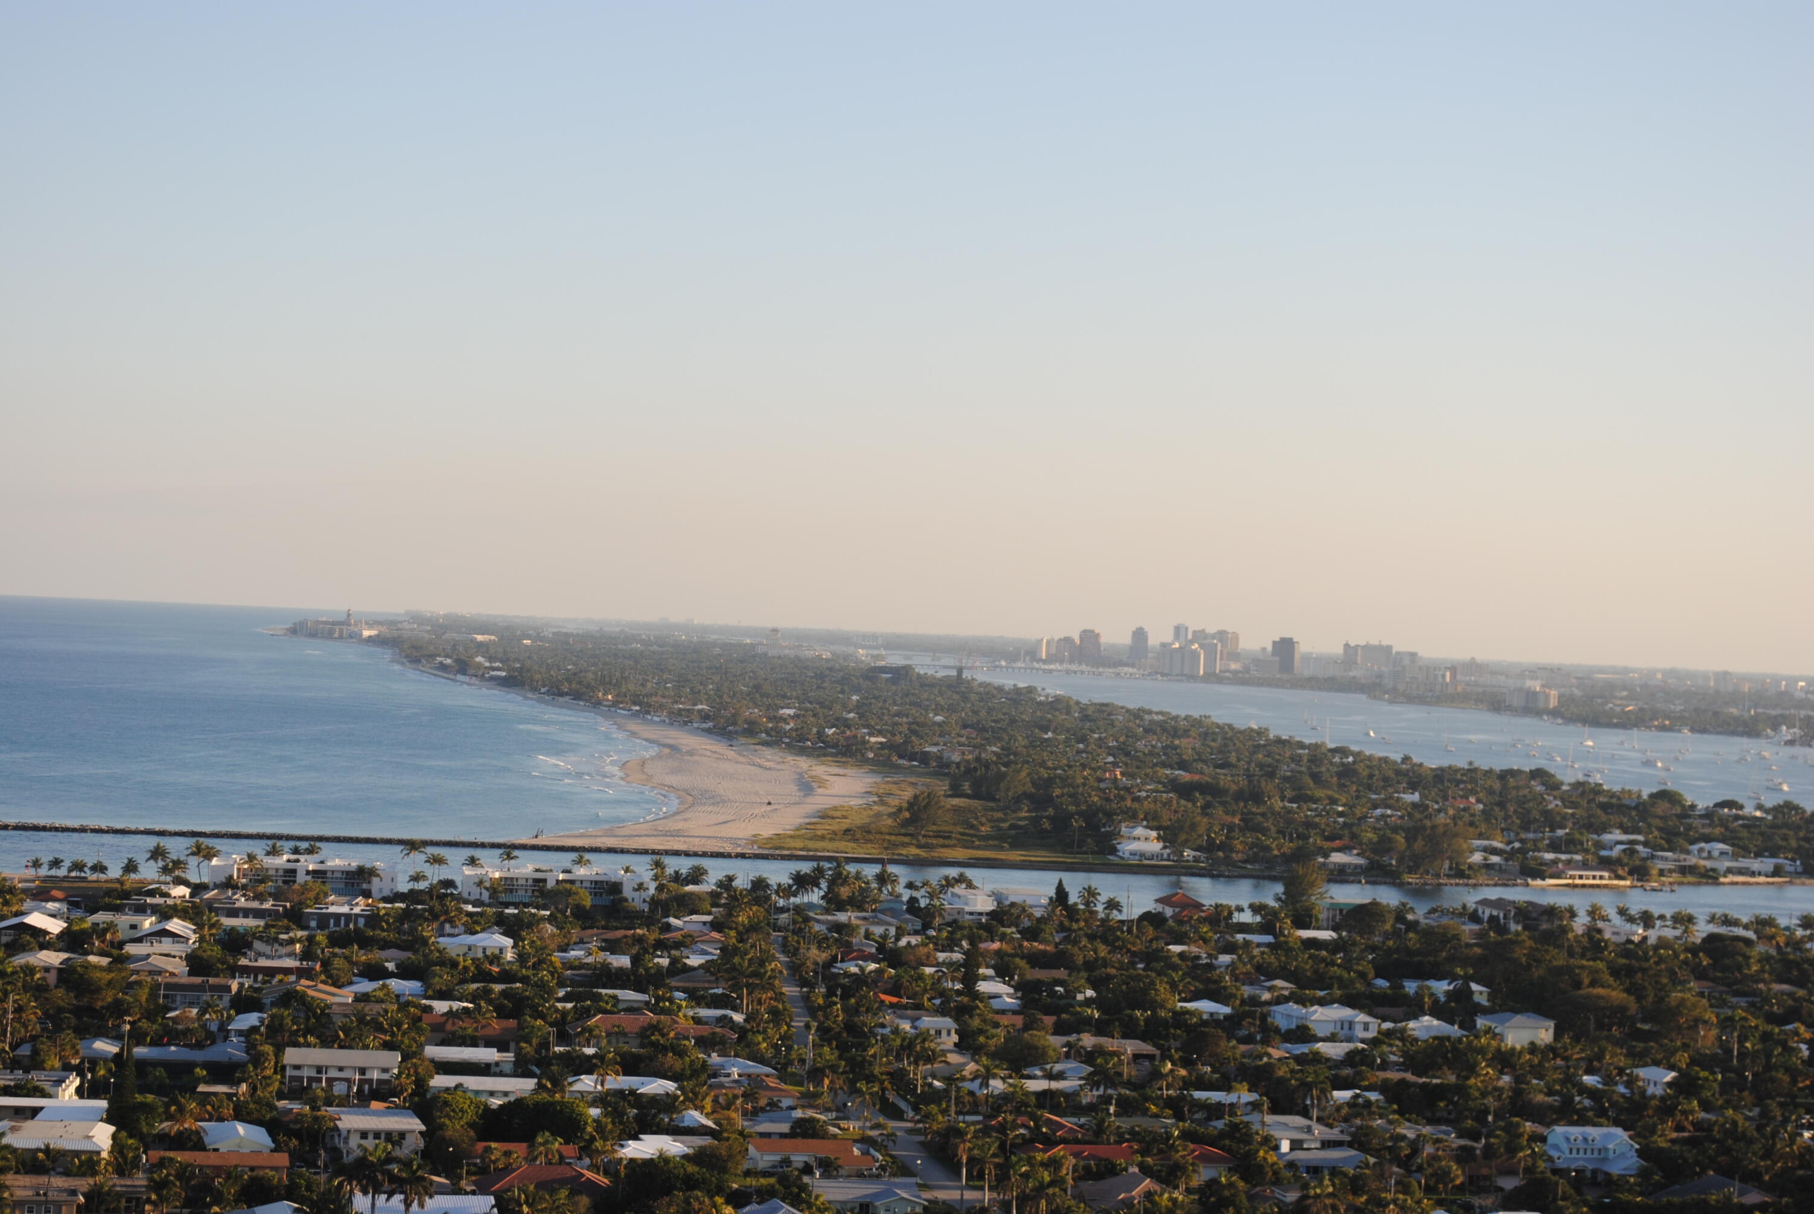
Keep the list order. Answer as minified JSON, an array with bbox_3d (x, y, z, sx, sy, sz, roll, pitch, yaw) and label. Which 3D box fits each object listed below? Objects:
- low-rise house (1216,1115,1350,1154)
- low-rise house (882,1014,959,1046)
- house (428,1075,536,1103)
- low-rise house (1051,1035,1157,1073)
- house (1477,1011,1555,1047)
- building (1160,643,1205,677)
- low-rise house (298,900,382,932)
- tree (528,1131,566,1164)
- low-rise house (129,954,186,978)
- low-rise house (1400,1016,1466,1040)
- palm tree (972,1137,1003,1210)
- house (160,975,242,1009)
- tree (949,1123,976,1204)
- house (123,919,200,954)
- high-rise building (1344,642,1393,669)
[{"bbox_3d":[63.340,89.270,697.820,19.500,6.200,15.000,3,0,-9],"label":"low-rise house"},{"bbox_3d":[2.010,86.400,837.820,15.500,7.000,11.000,3,0,-5],"label":"low-rise house"},{"bbox_3d":[-73.860,84.090,720.820,18.300,4.300,12.000,3,0,-4],"label":"house"},{"bbox_3d":[39.120,89.260,833.820,21.000,4.600,14.500,3,0,-5],"label":"low-rise house"},{"bbox_3d":[133.900,93.530,907.380,12.000,7.000,20.500,3,0,-8],"label":"house"},{"bbox_3d":[500.620,98.540,7512.690,74.000,62.000,24.000,3,0,15],"label":"building"},{"bbox_3d":[-148.220,82.170,1083.450,20.500,4.900,13.000,3,0,-5],"label":"low-rise house"},{"bbox_3d":[-53.280,81.260,611.000,5.200,7.600,5.200,3,0,-5],"label":"tree"},{"bbox_3d":[-162.960,78.510,900.000,12.000,4.600,16.000,3,0,-5],"label":"low-rise house"},{"bbox_3d":[113.960,92.320,898.820,12.000,5.500,15.000,3,0,-7],"label":"low-rise house"},{"bbox_3d":[11.760,82.530,602.000,4.600,10.800,4.600,3,0,-5],"label":"palm tree"},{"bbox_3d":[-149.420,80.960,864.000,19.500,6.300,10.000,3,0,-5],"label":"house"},{"bbox_3d":[8.240,81.840,609.000,4.100,11.900,4.100,3,0,-5],"label":"tree"},{"bbox_3d":[-173.910,78.480,966.830,15.000,7.500,22.000,3,0,-5],"label":"house"},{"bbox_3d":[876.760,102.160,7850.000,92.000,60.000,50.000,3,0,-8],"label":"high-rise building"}]

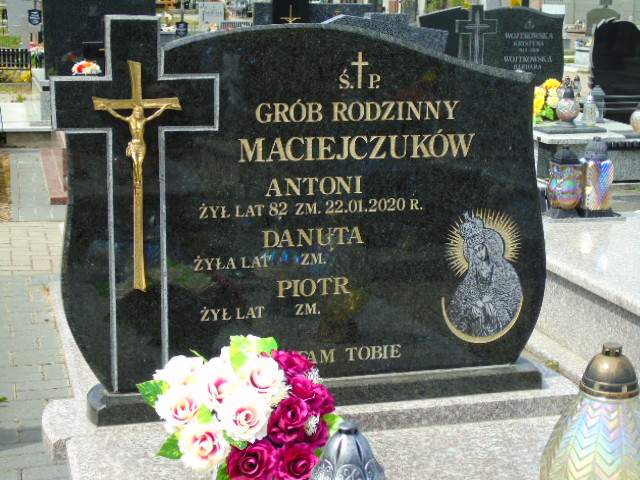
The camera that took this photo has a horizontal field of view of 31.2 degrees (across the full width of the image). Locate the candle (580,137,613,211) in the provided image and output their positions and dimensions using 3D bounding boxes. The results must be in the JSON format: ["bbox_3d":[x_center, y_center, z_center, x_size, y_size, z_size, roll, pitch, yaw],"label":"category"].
[{"bbox_3d":[1.295,-0.296,5.350,0.145,0.350,0.145,-3,12,-15],"label":"candle"}]

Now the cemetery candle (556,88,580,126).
[{"bbox_3d":[2.038,-1.087,9.400,0.195,0.305,0.195,-3,12,-15],"label":"cemetery candle"}]

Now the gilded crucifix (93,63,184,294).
[{"bbox_3d":[-0.552,-0.191,3.455,0.260,0.700,0.060,-3,12,-15],"label":"gilded crucifix"}]

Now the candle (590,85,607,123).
[{"bbox_3d":[2.405,-1.179,9.900,0.130,0.325,0.130,-3,12,-15],"label":"candle"}]

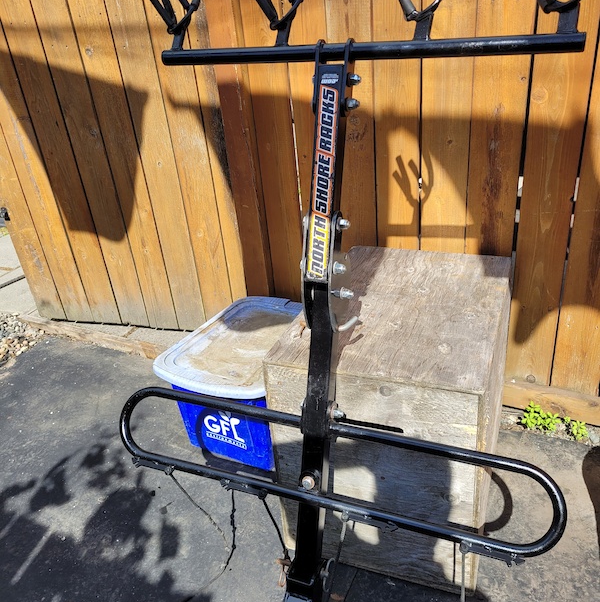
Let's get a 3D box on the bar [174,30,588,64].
[{"bbox_3d":[0.104,-0.541,1.302,0.936,0.036,0.036,7,30,20],"label":"bar"}]

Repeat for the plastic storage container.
[{"bbox_3d":[-0.162,0.304,2.215,0.466,0.378,0.629,10,31,27],"label":"plastic storage container"}]

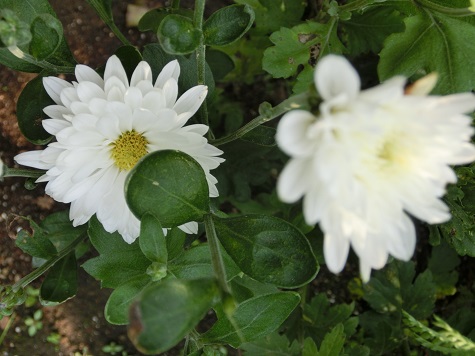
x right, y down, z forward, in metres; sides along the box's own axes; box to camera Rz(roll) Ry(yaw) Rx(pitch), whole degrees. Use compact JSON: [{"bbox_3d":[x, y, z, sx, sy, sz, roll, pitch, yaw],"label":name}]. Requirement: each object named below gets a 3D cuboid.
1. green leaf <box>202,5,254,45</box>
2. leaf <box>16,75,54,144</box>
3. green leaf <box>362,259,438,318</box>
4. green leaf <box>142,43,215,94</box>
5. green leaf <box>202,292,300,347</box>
[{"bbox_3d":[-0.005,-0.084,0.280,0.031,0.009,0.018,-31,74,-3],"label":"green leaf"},{"bbox_3d":[-0.088,-0.031,0.230,0.021,0.010,0.031,12,78,-3],"label":"leaf"},{"bbox_3d":[0.093,0.063,0.290,0.039,0.012,0.035,-6,73,-2],"label":"green leaf"},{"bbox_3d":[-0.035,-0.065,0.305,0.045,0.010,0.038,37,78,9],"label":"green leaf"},{"bbox_3d":[0.006,0.059,0.215,0.043,0.009,0.019,-24,77,-6],"label":"green leaf"}]

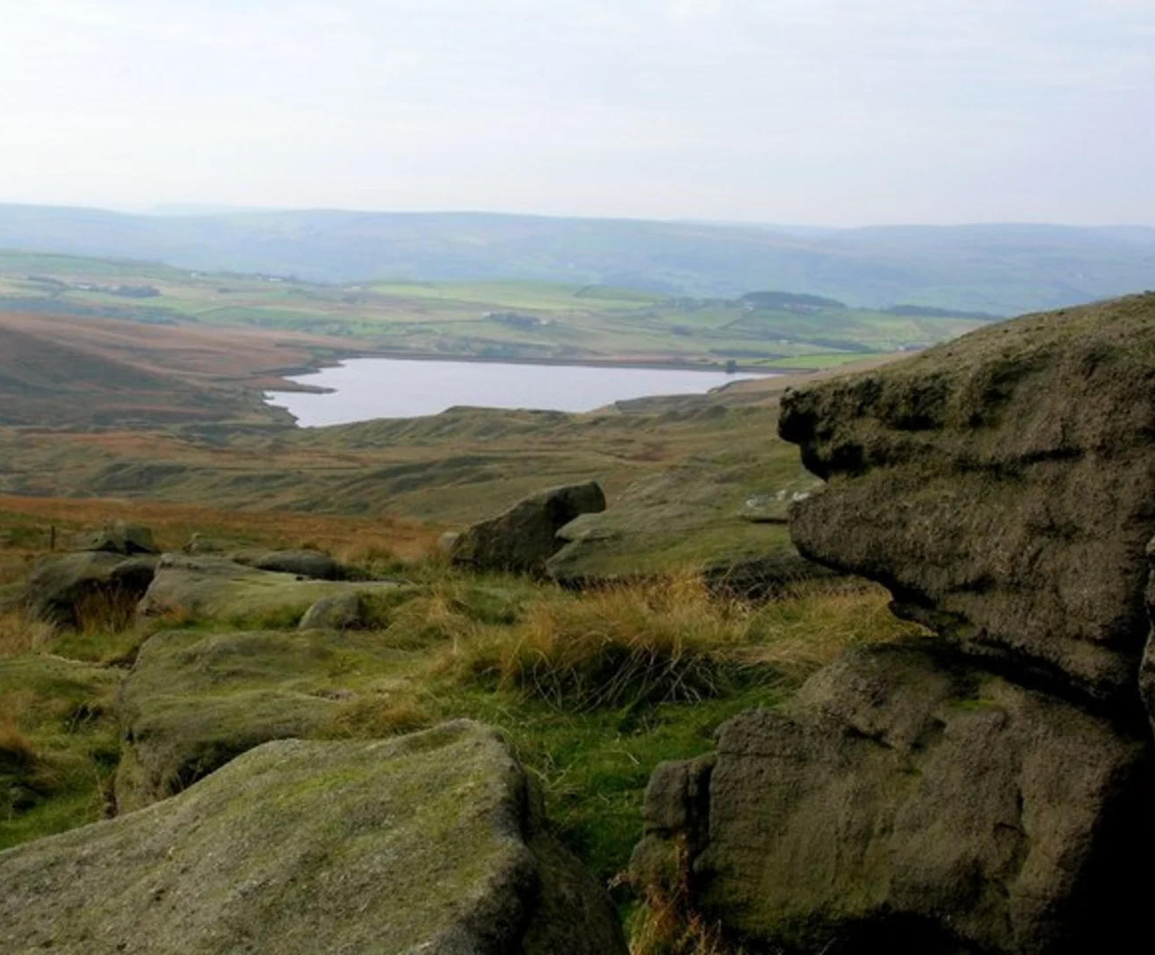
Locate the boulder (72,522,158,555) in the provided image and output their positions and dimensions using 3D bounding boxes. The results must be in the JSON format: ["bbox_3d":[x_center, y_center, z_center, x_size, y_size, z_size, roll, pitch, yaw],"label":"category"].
[{"bbox_3d":[-5.049,0.690,26.500,0.926,0.420,0.720,0,6,-11],"label":"boulder"}]

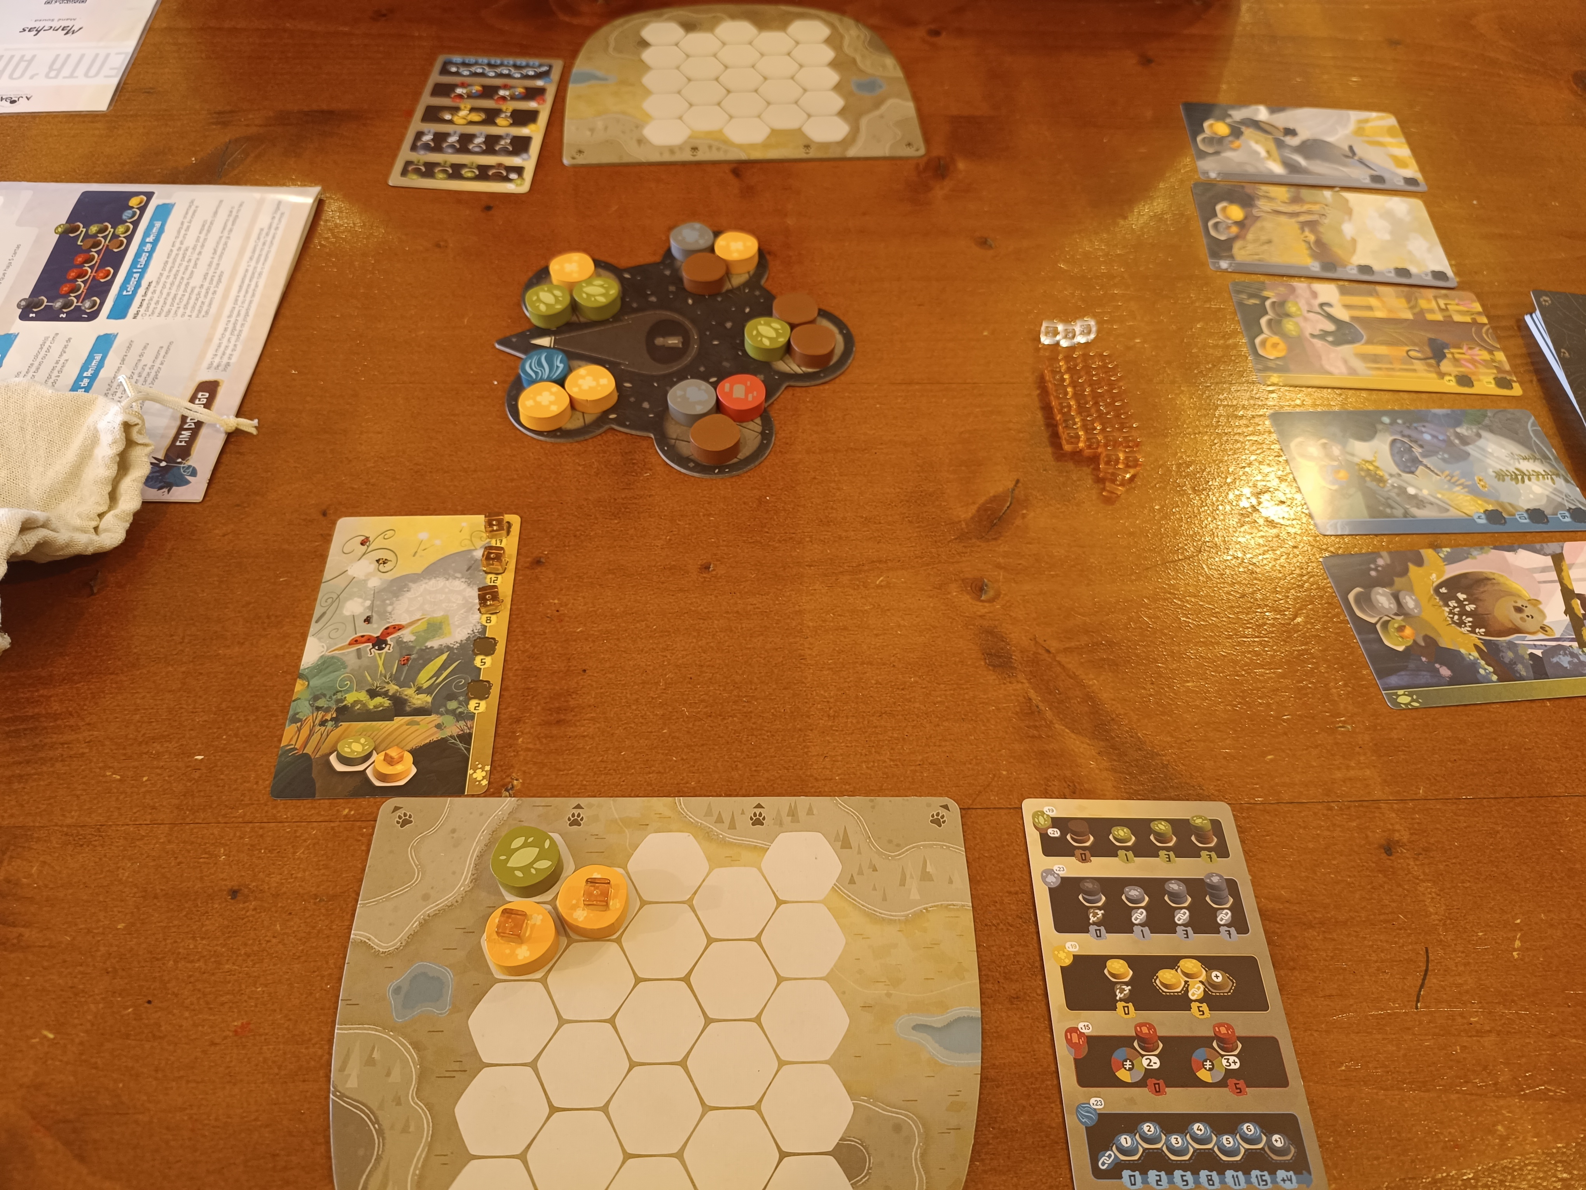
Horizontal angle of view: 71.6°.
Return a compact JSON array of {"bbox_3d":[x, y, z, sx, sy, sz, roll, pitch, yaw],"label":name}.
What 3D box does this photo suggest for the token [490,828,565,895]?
[{"bbox_3d":[-0.084,0.084,0.348,0.021,0.008,0.021,1,55,-2],"label":"token"}]

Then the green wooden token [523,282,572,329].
[{"bbox_3d":[-0.110,-0.130,0.496,0.021,0.008,0.021,1,55,-2],"label":"green wooden token"}]

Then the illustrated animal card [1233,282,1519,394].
[{"bbox_3d":[0.269,-0.120,0.511,0.120,0.001,0.070,2,55,-1],"label":"illustrated animal card"}]

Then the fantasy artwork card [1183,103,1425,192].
[{"bbox_3d":[0.276,-0.244,0.598,0.120,0.001,0.070,3,55,0],"label":"fantasy artwork card"}]

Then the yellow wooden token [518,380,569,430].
[{"bbox_3d":[-0.104,-0.079,0.461,0.021,0.008,0.021,1,55,-2],"label":"yellow wooden token"}]

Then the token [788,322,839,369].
[{"bbox_3d":[0.009,-0.110,0.486,0.020,0.008,0.020,1,55,-1],"label":"token"}]

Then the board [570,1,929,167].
[{"bbox_3d":[-0.030,-0.289,0.616,0.190,0.002,0.158,-3,55,-4],"label":"board"}]

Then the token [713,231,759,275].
[{"bbox_3d":[-0.026,-0.162,0.521,0.020,0.008,0.020,1,55,-1],"label":"token"}]

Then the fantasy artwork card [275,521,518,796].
[{"bbox_3d":[-0.140,0.018,0.398,0.070,0.001,0.119,-1,55,-3],"label":"fantasy artwork card"}]

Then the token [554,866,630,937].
[{"bbox_3d":[-0.062,0.095,0.340,0.020,0.009,0.020,1,55,-1],"label":"token"}]

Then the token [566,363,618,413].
[{"bbox_3d":[-0.085,-0.087,0.467,0.021,0.008,0.021,1,55,-2],"label":"token"}]

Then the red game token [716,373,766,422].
[{"bbox_3d":[-0.022,-0.084,0.467,0.020,0.008,0.020,1,55,-1],"label":"red game token"}]

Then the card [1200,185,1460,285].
[{"bbox_3d":[0.266,-0.182,0.555,0.120,0.001,0.070,4,55,1],"label":"card"}]

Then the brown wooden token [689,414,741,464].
[{"bbox_3d":[-0.032,-0.064,0.453,0.021,0.008,0.021,1,55,-2],"label":"brown wooden token"}]

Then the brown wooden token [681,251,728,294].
[{"bbox_3d":[-0.041,-0.149,0.512,0.020,0.008,0.020,1,55,-1],"label":"brown wooden token"}]

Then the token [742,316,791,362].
[{"bbox_3d":[-0.011,-0.114,0.488,0.020,0.008,0.020,1,55,-1],"label":"token"}]

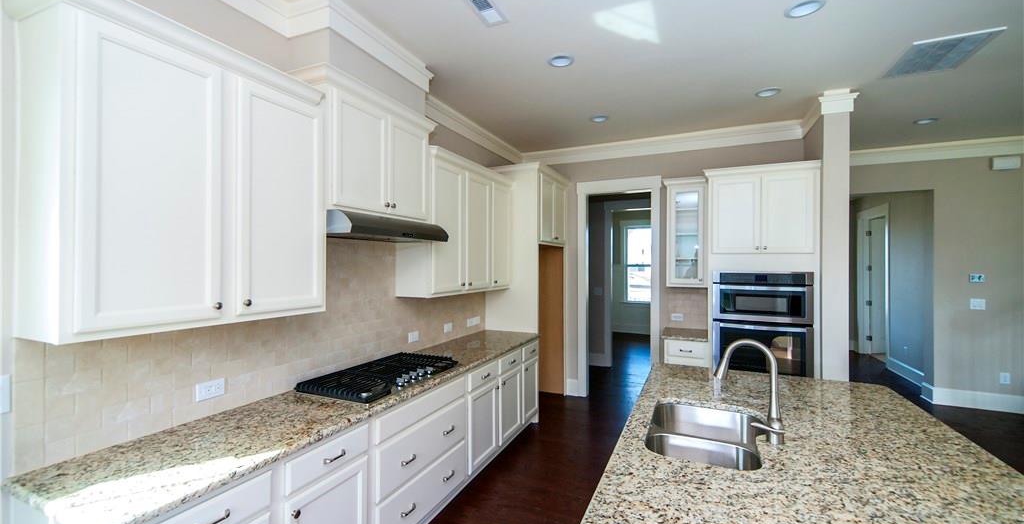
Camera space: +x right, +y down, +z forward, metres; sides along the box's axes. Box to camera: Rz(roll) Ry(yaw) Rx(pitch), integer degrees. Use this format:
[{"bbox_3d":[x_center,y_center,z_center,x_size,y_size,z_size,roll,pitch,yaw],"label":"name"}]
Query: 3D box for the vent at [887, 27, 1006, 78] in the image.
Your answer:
[{"bbox_3d":[2.815,-1.357,2.744,0.429,0.024,0.558,0,0,24],"label":"vent"}]

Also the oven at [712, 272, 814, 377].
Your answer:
[{"bbox_3d":[2.348,0.614,3.958,0.780,1.042,0.577,0,0,24],"label":"oven"}]

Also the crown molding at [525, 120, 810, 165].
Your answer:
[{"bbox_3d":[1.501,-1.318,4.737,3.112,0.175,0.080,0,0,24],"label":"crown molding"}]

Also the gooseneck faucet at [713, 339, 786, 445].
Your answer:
[{"bbox_3d":[0.958,0.516,1.677,0.260,0.407,0.082,0,0,24],"label":"gooseneck faucet"}]

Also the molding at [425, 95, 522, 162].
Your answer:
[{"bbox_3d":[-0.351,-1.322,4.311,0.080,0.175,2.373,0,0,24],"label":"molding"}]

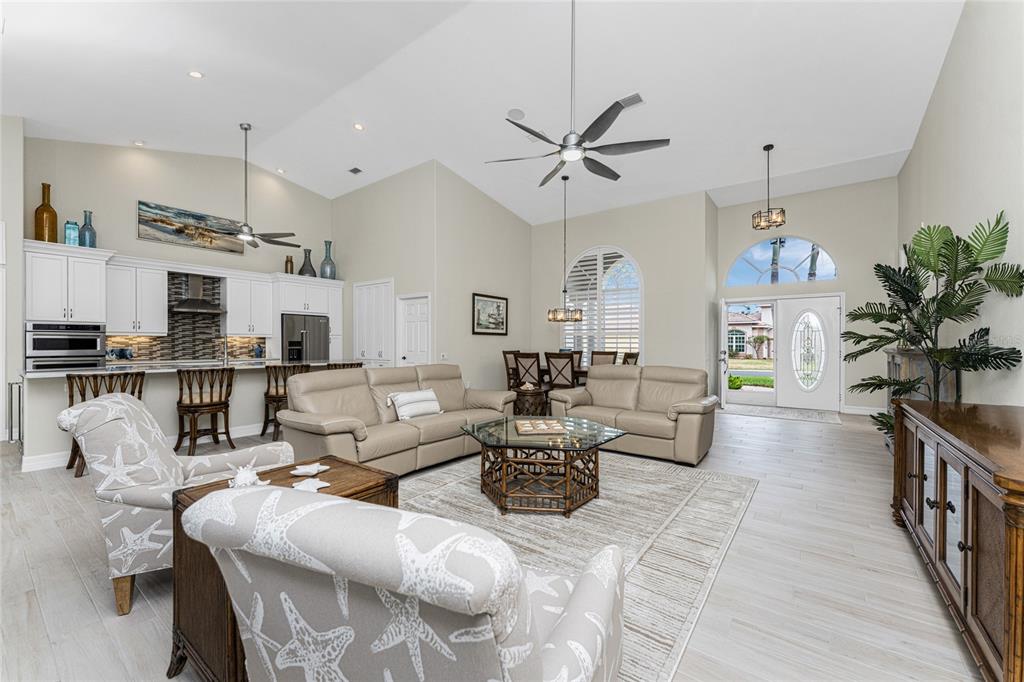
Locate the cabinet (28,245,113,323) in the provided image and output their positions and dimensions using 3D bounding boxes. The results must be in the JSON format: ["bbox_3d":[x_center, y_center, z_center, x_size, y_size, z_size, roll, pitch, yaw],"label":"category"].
[{"bbox_3d":[-6.320,-0.785,5.713,0.640,1.040,0.800,0,0,37],"label":"cabinet"}]

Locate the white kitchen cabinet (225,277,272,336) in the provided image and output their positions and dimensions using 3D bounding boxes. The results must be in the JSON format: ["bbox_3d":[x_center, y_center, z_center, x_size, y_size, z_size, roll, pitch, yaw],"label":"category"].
[{"bbox_3d":[-5.017,-0.604,7.547,0.340,1.070,0.760,0,0,37],"label":"white kitchen cabinet"}]

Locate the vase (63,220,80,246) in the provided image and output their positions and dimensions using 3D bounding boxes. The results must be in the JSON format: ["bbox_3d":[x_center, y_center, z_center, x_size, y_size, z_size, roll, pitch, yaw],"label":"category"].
[{"bbox_3d":[-6.262,-1.500,5.670,0.145,0.370,0.145,0,0,37],"label":"vase"}]

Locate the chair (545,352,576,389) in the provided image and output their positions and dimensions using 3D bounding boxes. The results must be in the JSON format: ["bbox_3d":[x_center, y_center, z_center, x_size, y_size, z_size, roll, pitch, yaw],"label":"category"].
[{"bbox_3d":[0.878,0.719,6.223,0.500,1.070,0.600,0,0,37],"label":"chair"}]

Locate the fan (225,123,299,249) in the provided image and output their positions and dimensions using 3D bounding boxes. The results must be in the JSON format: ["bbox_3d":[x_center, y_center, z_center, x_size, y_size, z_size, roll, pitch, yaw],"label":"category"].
[{"bbox_3d":[-4.002,-2.396,6.000,1.550,1.770,1.550,0,0,37],"label":"fan"}]

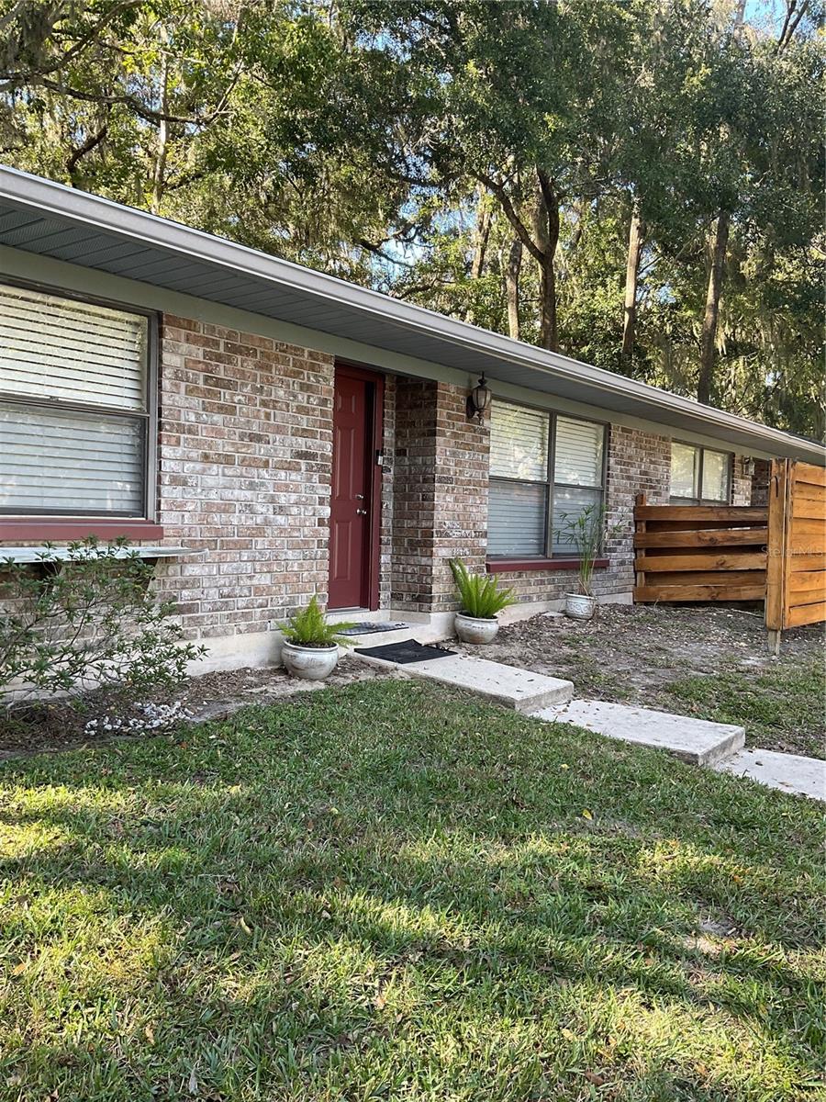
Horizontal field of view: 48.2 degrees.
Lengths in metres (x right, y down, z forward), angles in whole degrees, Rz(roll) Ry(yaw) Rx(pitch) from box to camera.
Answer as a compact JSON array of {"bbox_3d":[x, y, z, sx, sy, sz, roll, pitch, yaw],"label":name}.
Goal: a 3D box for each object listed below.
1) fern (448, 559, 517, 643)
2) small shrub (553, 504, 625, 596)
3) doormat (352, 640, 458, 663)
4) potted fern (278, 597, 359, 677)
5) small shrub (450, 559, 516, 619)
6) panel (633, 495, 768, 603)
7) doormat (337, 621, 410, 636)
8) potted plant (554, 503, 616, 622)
[{"bbox_3d":[0.634,0.456,8.333,0.500,0.739,0.530,1,2,0],"label":"fern"},{"bbox_3d":[1.839,-0.009,9.652,0.640,0.932,0.680,3,2,37],"label":"small shrub"},{"bbox_3d":[-0.051,0.812,7.409,0.500,0.025,0.760,9,6,36],"label":"doormat"},{"bbox_3d":[-0.665,0.605,6.396,0.480,0.542,0.500,1,2,0],"label":"potted fern"},{"bbox_3d":[0.634,0.344,8.329,0.520,0.515,0.560,1,2,0],"label":"small shrub"},{"bbox_3d":[3.568,0.033,11.213,1.720,1.320,0.120,2,2,29],"label":"panel"},{"bbox_3d":[-0.441,0.649,7.729,0.450,0.020,0.765,3,2,37],"label":"doormat"},{"bbox_3d":[1.801,0.120,9.656,0.600,1.190,0.620,1,2,0],"label":"potted plant"}]

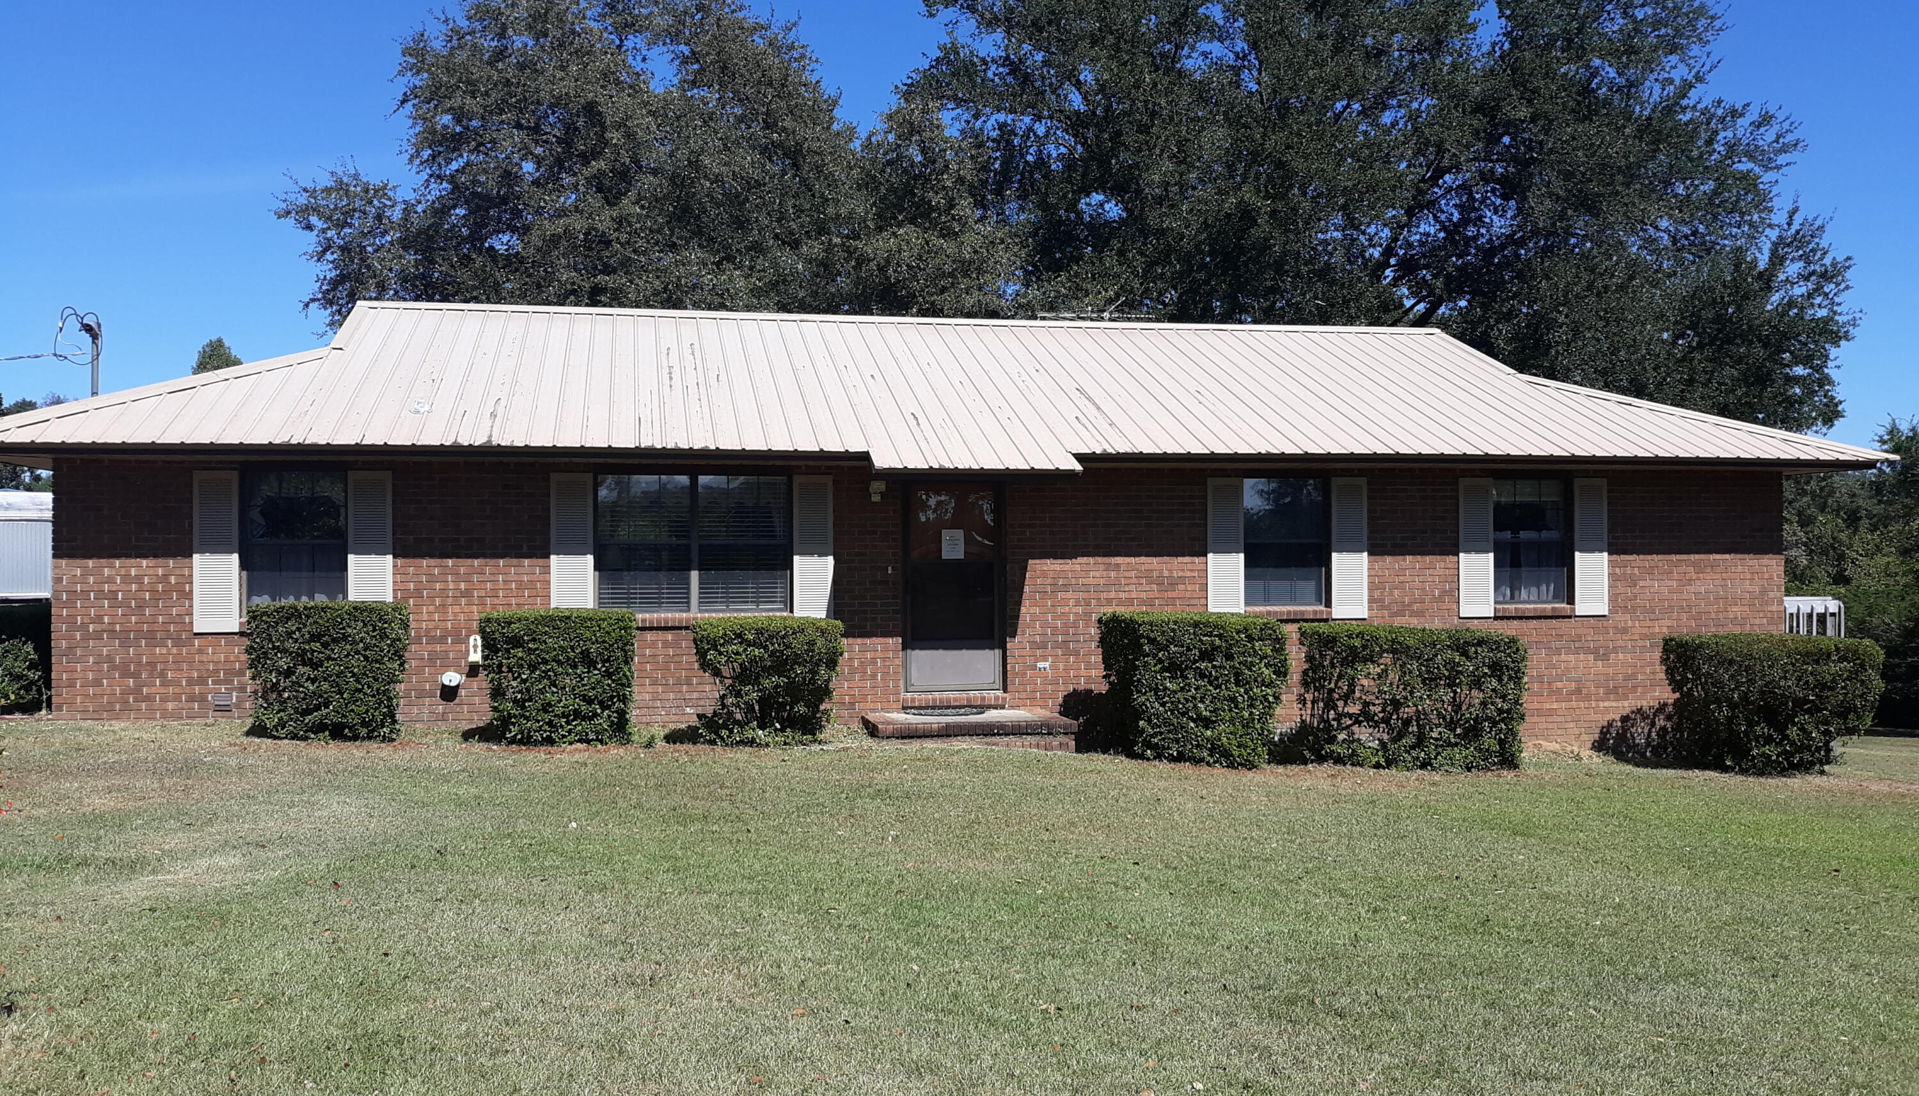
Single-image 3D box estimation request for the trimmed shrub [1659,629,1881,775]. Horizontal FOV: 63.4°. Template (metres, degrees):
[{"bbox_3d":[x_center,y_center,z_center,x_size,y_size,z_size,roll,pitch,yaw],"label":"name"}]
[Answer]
[{"bbox_3d":[7.921,1.490,15.135,1.870,1.300,0.870,0,-1,-11],"label":"trimmed shrub"}]

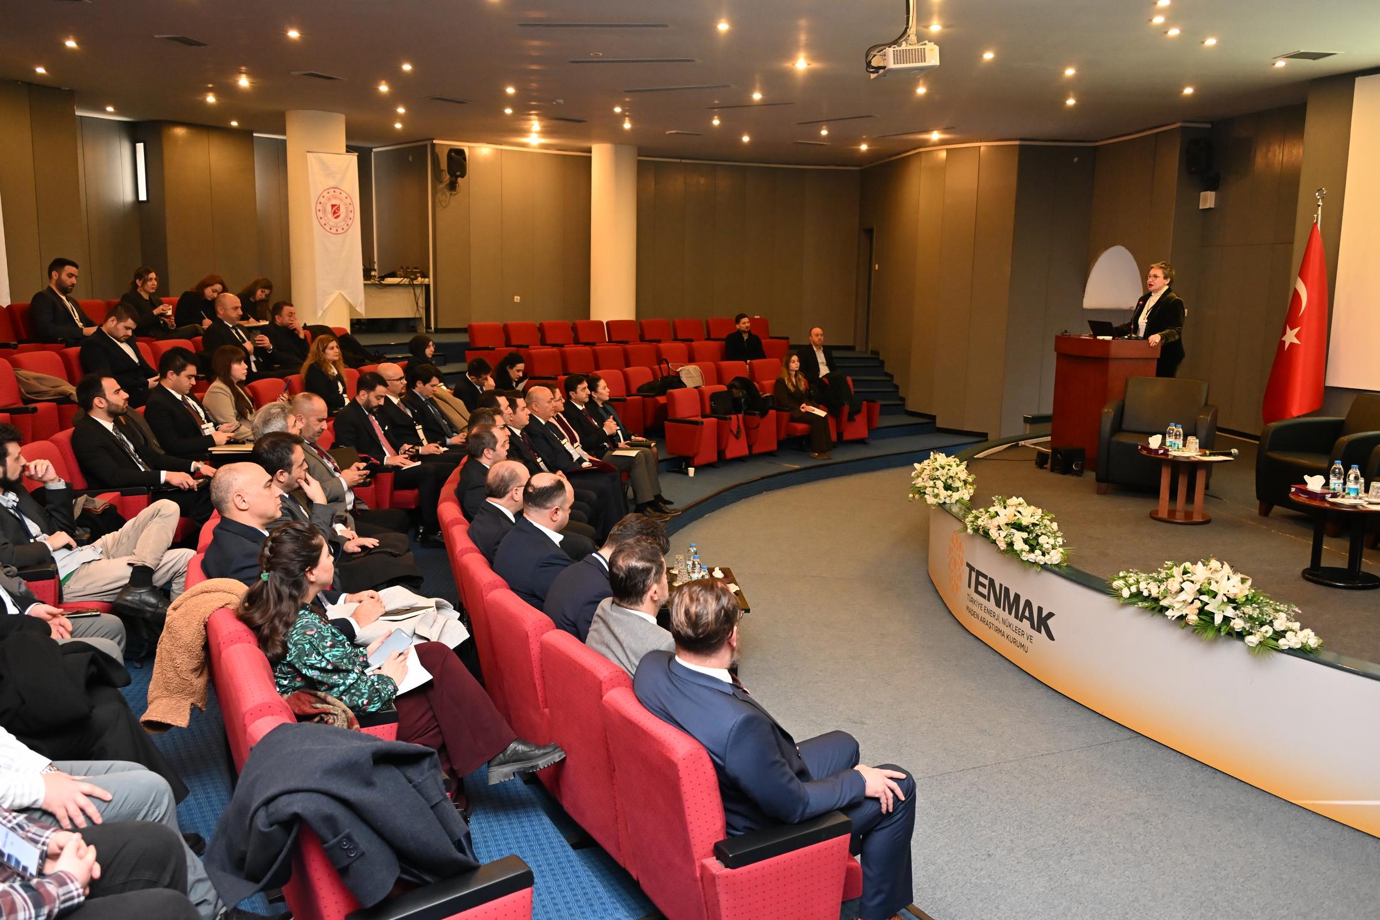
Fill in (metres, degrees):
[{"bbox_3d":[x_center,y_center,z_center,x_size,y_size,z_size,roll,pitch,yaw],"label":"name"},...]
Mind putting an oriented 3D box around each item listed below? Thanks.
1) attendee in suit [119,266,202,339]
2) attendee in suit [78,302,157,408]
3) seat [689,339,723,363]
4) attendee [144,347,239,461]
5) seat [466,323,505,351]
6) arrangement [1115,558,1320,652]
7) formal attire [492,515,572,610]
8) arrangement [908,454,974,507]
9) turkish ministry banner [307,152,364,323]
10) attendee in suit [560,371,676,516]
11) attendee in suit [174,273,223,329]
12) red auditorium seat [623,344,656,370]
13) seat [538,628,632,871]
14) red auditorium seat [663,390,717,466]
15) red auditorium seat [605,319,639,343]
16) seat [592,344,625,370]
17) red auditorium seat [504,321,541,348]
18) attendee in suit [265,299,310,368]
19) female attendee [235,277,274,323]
[{"bbox_3d":[-4.289,-1.021,9.575,0.850,1.149,0.500,2,9,10],"label":"attendee in suit"},{"bbox_3d":[-4.351,-0.579,8.929,0.850,1.270,0.560,2,9,8],"label":"attendee in suit"},{"bbox_3d":[0.411,-1.138,15.524,0.604,0.871,0.554,-7,12,-43],"label":"seat"},{"bbox_3d":[-2.829,-0.069,6.850,0.850,1.210,0.550,1,9,-1],"label":"attendee"},{"bbox_3d":[-2.459,-1.272,14.587,0.570,0.910,0.560,7,11,35],"label":"seat"},{"bbox_3d":[2.470,0.664,5.429,0.376,0.267,1.089,-4,10,-28],"label":"arrangement"},{"bbox_3d":[-0.569,0.610,4.707,0.500,0.660,0.540,-2,9,-19],"label":"formal attire"},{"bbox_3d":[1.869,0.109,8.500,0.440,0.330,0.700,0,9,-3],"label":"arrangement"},{"bbox_3d":[-3.837,-2.424,12.457,0.050,1.750,0.713,7,11,35],"label":"turkish ministry banner"},{"bbox_3d":[-0.627,-0.109,10.050,0.920,1.250,0.550,3,9,11],"label":"attendee in suit"},{"bbox_3d":[-4.165,-1.086,10.178,0.850,1.096,0.500,3,9,13],"label":"attendee in suit"},{"bbox_3d":[-0.468,-1.012,14.349,0.600,0.860,0.580,8,11,39],"label":"red auditorium seat"},{"bbox_3d":[-0.102,1.053,3.826,0.634,0.891,0.604,-4,10,-28],"label":"seat"},{"bbox_3d":[0.087,-0.340,12.873,0.570,0.910,0.560,7,11,35],"label":"red auditorium seat"},{"bbox_3d":[-0.839,-1.496,16.179,0.560,0.910,0.570,-7,12,-42],"label":"red auditorium seat"},{"bbox_3d":[-0.864,-0.962,14.481,0.570,0.910,0.560,8,12,39],"label":"seat"},{"bbox_3d":[-1.880,-1.250,14.328,0.554,0.871,0.604,7,11,34],"label":"red auditorium seat"},{"bbox_3d":[-3.268,-0.796,10.032,0.900,1.153,0.580,3,9,13],"label":"attendee in suit"},{"bbox_3d":[-3.977,-1.180,10.882,0.850,1.074,0.500,3,9,16],"label":"female attendee"}]

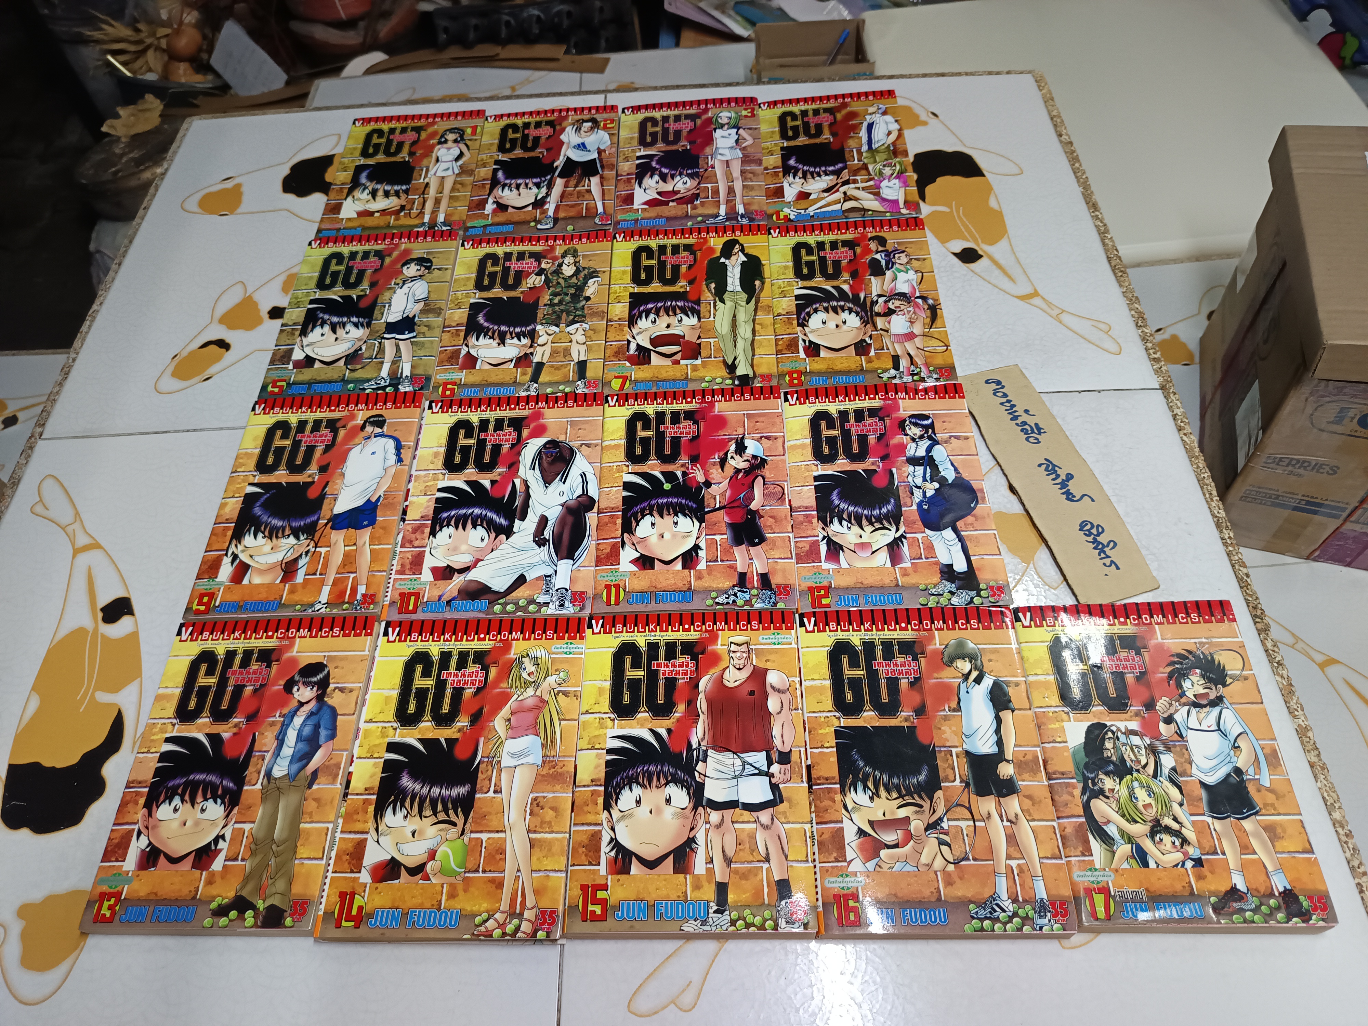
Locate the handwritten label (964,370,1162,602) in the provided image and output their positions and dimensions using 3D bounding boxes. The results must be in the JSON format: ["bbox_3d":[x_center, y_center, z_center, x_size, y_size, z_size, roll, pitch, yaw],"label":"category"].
[{"bbox_3d":[0.243,-0.024,0.632,0.055,0.004,0.198,-14,56,-5],"label":"handwritten label"}]

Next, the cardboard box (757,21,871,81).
[{"bbox_3d":[0.186,-0.647,1.367,0.157,0.059,0.116,-2,55,3],"label":"cardboard box"}]

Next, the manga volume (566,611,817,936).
[{"bbox_3d":[0.005,0.139,0.529,0.124,0.016,0.178,-1,55,3],"label":"manga volume"}]

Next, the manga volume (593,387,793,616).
[{"bbox_3d":[0.007,-0.010,0.631,0.124,0.016,0.178,-2,55,3],"label":"manga volume"}]

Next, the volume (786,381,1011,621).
[{"bbox_3d":[0.133,-0.012,0.624,0.124,0.016,0.178,-2,55,3],"label":"volume"}]

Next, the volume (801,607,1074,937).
[{"bbox_3d":[0.132,0.137,0.522,0.124,0.016,0.178,-2,55,3],"label":"volume"}]

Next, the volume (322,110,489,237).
[{"bbox_3d":[-0.244,-0.296,0.846,0.124,0.016,0.178,-3,55,2],"label":"volume"}]

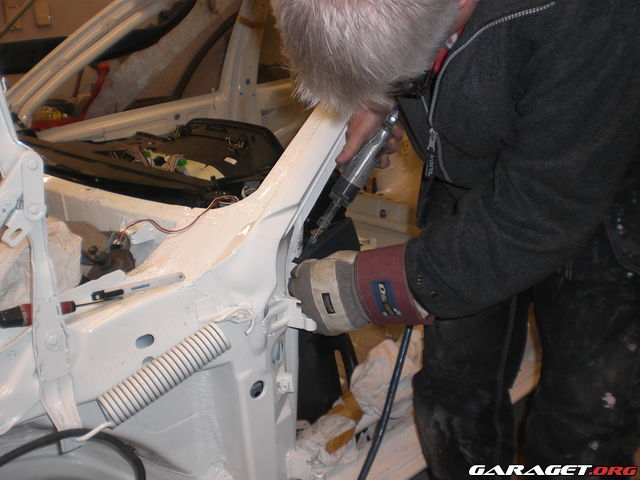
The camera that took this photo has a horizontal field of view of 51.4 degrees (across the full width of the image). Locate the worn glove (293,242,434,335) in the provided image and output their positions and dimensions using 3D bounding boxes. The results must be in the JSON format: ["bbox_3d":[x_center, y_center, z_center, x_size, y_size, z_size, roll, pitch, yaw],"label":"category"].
[{"bbox_3d":[0.055,0.069,0.910,0.195,0.118,0.110,-7,7,12],"label":"worn glove"}]

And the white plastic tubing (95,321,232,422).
[{"bbox_3d":[-0.195,0.168,0.830,0.168,0.042,0.042,-33,31,-21],"label":"white plastic tubing"}]

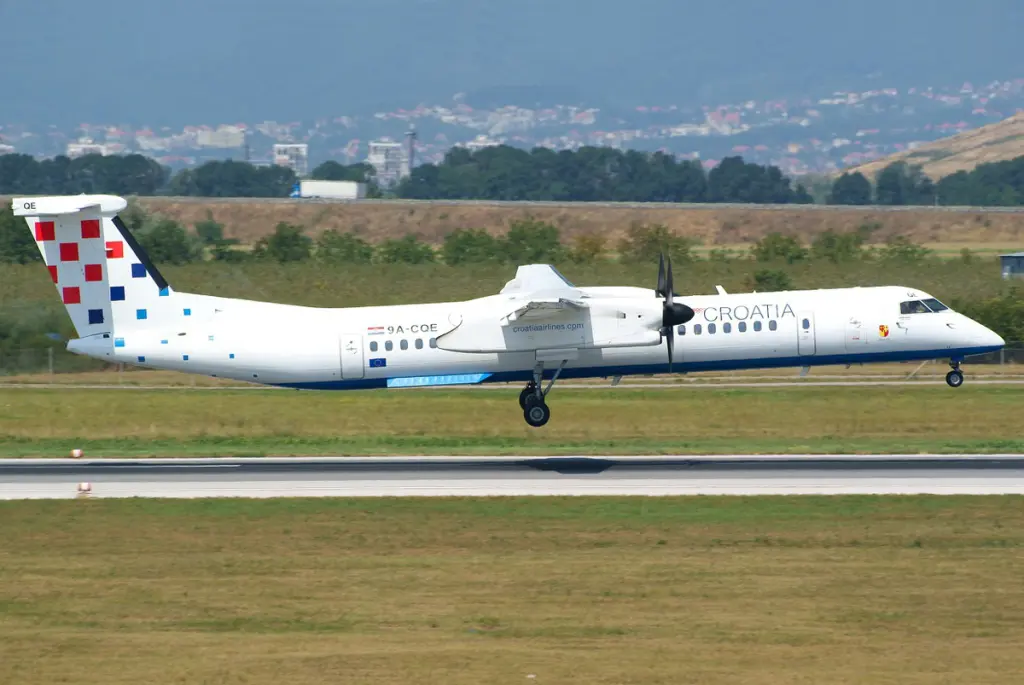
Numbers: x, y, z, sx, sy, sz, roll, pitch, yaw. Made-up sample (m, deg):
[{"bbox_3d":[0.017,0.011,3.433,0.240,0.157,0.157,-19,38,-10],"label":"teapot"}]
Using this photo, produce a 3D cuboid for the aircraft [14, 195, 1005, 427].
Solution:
[{"bbox_3d":[-0.034,-1.501,327.941,32.810,8.300,28.420,-3,3,-1],"label":"aircraft"}]

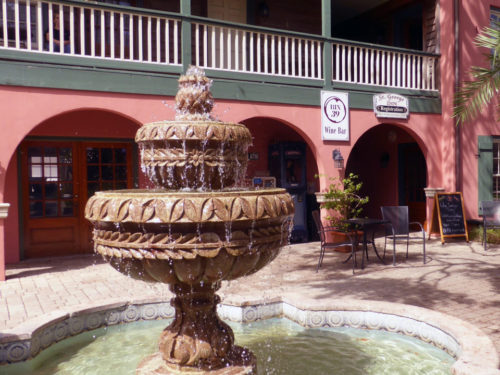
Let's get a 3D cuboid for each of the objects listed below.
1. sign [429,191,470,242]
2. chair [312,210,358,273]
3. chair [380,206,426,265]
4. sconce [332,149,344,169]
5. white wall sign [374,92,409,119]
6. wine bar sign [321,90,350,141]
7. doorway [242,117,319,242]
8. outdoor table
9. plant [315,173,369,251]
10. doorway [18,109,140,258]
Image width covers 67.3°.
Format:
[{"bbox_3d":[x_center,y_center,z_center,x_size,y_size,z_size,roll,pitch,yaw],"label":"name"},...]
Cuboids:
[{"bbox_3d":[4.349,0.645,8.266,0.610,1.060,0.520,-2,1,-18],"label":"sign"},{"bbox_3d":[1.332,0.840,5.890,0.610,0.890,0.560,-1,1,12],"label":"chair"},{"bbox_3d":[2.592,0.805,6.365,0.560,0.890,0.610,-1,1,-6],"label":"chair"},{"bbox_3d":[1.820,-0.586,7.722,0.160,0.400,0.220,-2,1,-23],"label":"sconce"},{"bbox_3d":[3.126,-1.783,8.267,0.938,0.527,0.060,-2,1,-23],"label":"white wall sign"},{"bbox_3d":[1.765,-1.465,7.719,0.659,1.015,0.050,-2,1,-23],"label":"wine bar sign"},{"bbox_3d":[0.243,-0.036,7.440,2.441,2.629,0.450,-2,1,-23],"label":"doorway"},{"bbox_3d":[1.908,0.917,6.206,0.760,0.710,0.760,-2,1,-23],"label":"outdoor table"},{"bbox_3d":[1.786,0.475,7.373,0.950,1.540,0.820,-2,1,-23],"label":"plant"},{"bbox_3d":[-2.530,0.044,6.284,2.534,2.629,0.450,-2,1,-23],"label":"doorway"}]

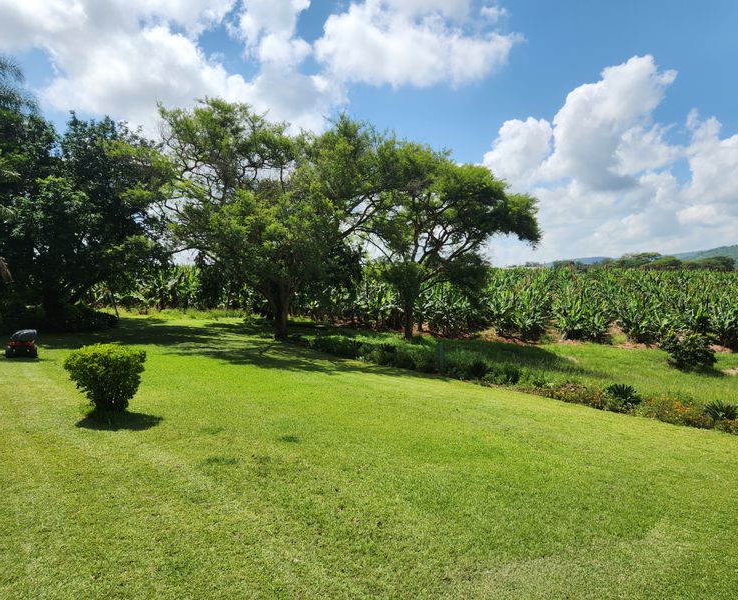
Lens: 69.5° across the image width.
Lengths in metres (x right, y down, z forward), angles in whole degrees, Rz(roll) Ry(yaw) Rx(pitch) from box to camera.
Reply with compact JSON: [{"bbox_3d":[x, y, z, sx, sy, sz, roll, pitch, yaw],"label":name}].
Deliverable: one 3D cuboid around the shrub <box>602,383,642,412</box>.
[{"bbox_3d":[4.817,1.872,10.100,0.722,0.532,0.720,0,3,0],"label":"shrub"}]

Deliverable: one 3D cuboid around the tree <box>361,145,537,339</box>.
[{"bbox_3d":[3.229,-2.329,20.800,6.888,7.670,6.400,0,3,0],"label":"tree"}]

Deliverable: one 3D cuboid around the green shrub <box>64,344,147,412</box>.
[{"bbox_3d":[-4.908,1.462,9.900,1.565,1.267,1.450,0,3,0],"label":"green shrub"}]

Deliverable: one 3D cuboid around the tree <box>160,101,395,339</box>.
[{"bbox_3d":[-3.516,-3.059,20.200,8.893,9.045,8.200,0,3,0],"label":"tree"}]

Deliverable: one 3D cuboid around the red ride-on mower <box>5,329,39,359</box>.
[{"bbox_3d":[-10.491,1.310,16.000,1.000,0.950,1.600,-2,4,-27],"label":"red ride-on mower"}]

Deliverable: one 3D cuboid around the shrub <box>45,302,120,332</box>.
[{"bbox_3d":[-12.603,0.767,23.300,3.156,1.315,2.200,0,3,0],"label":"shrub"}]

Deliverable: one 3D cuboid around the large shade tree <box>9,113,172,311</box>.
[{"bbox_3d":[-13.194,-3.928,25.000,7.620,9.595,7.300,0,3,0],"label":"large shade tree"}]

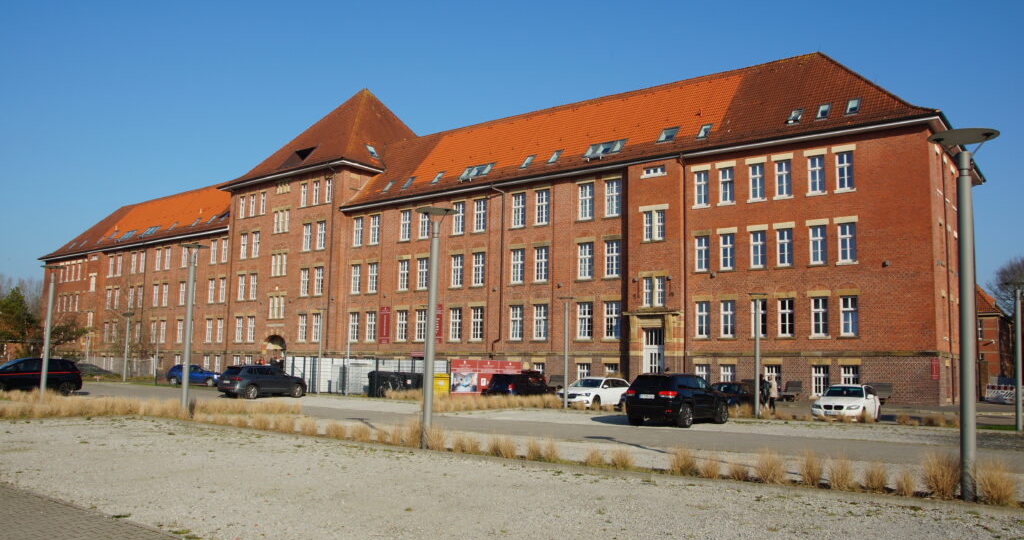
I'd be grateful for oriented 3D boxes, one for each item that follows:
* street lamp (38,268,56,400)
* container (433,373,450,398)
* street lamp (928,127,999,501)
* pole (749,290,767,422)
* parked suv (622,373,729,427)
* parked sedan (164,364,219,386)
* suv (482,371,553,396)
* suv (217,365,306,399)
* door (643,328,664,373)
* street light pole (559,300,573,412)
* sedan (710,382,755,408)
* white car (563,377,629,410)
[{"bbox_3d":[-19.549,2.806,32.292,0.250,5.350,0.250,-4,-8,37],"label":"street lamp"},{"bbox_3d":[-3.948,6.461,42.578,1.080,1.380,1.080,0,-7,10],"label":"container"},{"bbox_3d":[6.339,0.571,10.700,0.890,5.100,0.890,1,-8,0],"label":"street lamp"},{"bbox_3d":[10.047,3.489,31.300,0.870,5.100,0.870,1,-8,0],"label":"pole"},{"bbox_3d":[5.933,4.514,26.974,1.950,1.770,4.820,-4,-8,38],"label":"parked suv"},{"bbox_3d":[-24.353,8.047,58.500,4.350,1.640,1.810,2,-8,-3],"label":"parked sedan"},{"bbox_3d":[0.347,6.334,41.000,1.870,1.680,4.600,-3,-9,30],"label":"suv"},{"bbox_3d":[-12.884,5.835,40.154,1.860,1.670,4.520,-4,-8,38],"label":"suv"},{"bbox_3d":[10.460,6.151,56.500,1.650,3.600,0.150,-4,-10,37],"label":"door"},{"bbox_3d":[2.579,3.874,36.100,0.870,5.100,0.870,1,-8,0],"label":"street light pole"},{"bbox_3d":[9.296,5.415,32.242,1.800,1.420,4.450,-4,-8,37],"label":"sedan"},{"bbox_3d":[3.841,5.701,35.644,1.860,1.480,4.760,-3,-8,34],"label":"white car"}]

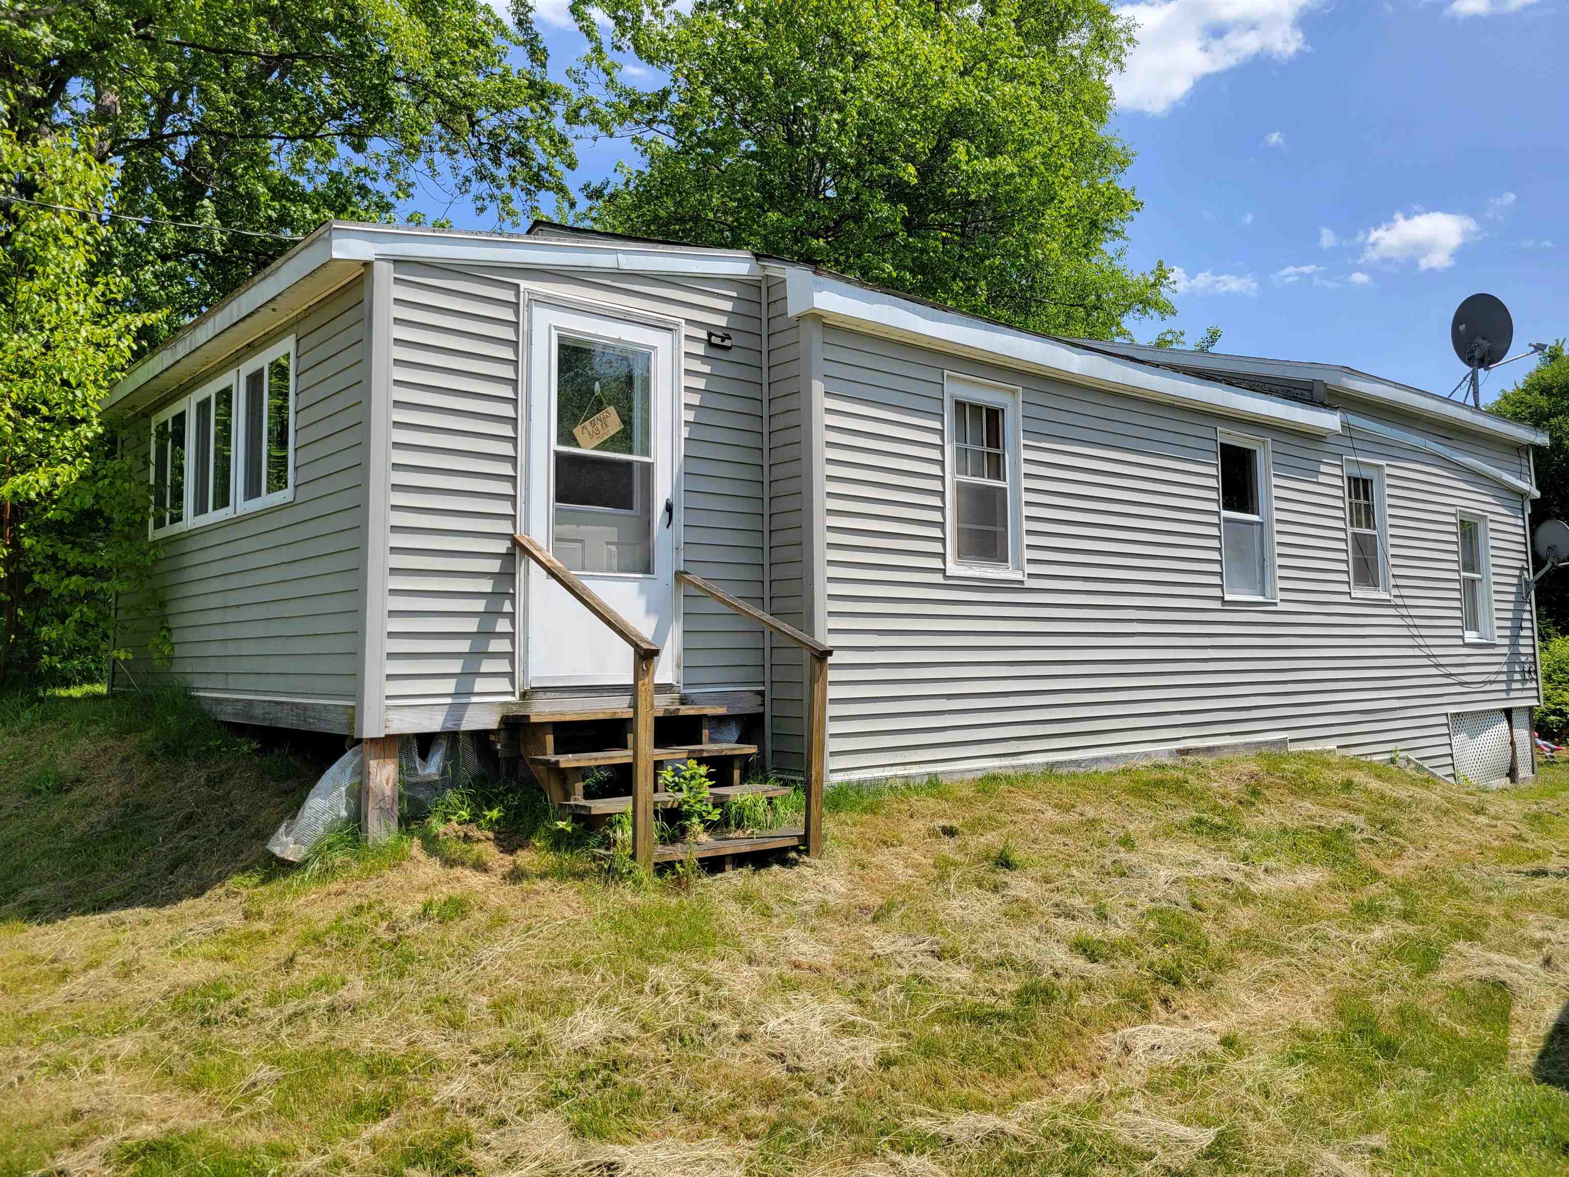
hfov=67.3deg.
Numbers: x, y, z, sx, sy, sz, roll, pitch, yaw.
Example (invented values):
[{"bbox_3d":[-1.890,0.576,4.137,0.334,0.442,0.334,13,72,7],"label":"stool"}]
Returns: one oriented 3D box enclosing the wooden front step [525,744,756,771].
[{"bbox_3d":[-0.699,0.867,6.115,1.222,0.037,0.285,2,-4,-41],"label":"wooden front step"}]

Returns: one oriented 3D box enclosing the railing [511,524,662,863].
[{"bbox_3d":[-0.969,0.470,5.651,0.090,1.572,1.177,2,-4,-41],"label":"railing"}]

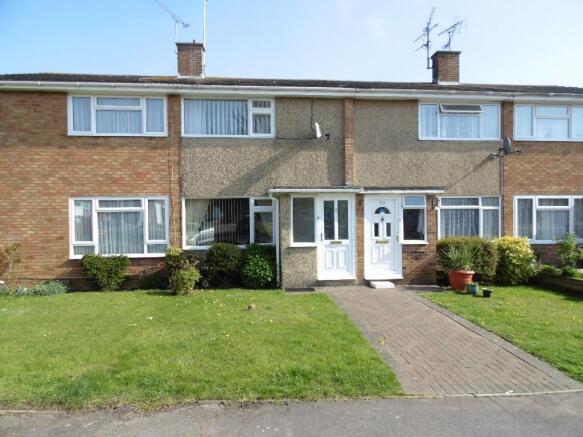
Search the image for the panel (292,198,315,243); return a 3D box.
[{"bbox_3d":[0.287,0.053,8.680,0.529,1.066,0.060,-1,1,-6],"label":"panel"}]

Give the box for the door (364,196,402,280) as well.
[{"bbox_3d":[2.203,0.456,8.881,0.950,2.039,0.100,-1,1,-6],"label":"door"}]

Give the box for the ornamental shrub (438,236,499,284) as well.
[{"bbox_3d":[4.466,1.079,9.400,1.420,1.170,0.800,-1,1,-6],"label":"ornamental shrub"}]

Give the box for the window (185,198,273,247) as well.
[{"bbox_3d":[-1.578,0.133,9.442,2.338,1.308,0.100,-1,1,-6],"label":"window"}]

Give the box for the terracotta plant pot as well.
[{"bbox_3d":[3.816,1.418,8.300,0.560,0.440,0.560,0,1,0],"label":"terracotta plant pot"}]

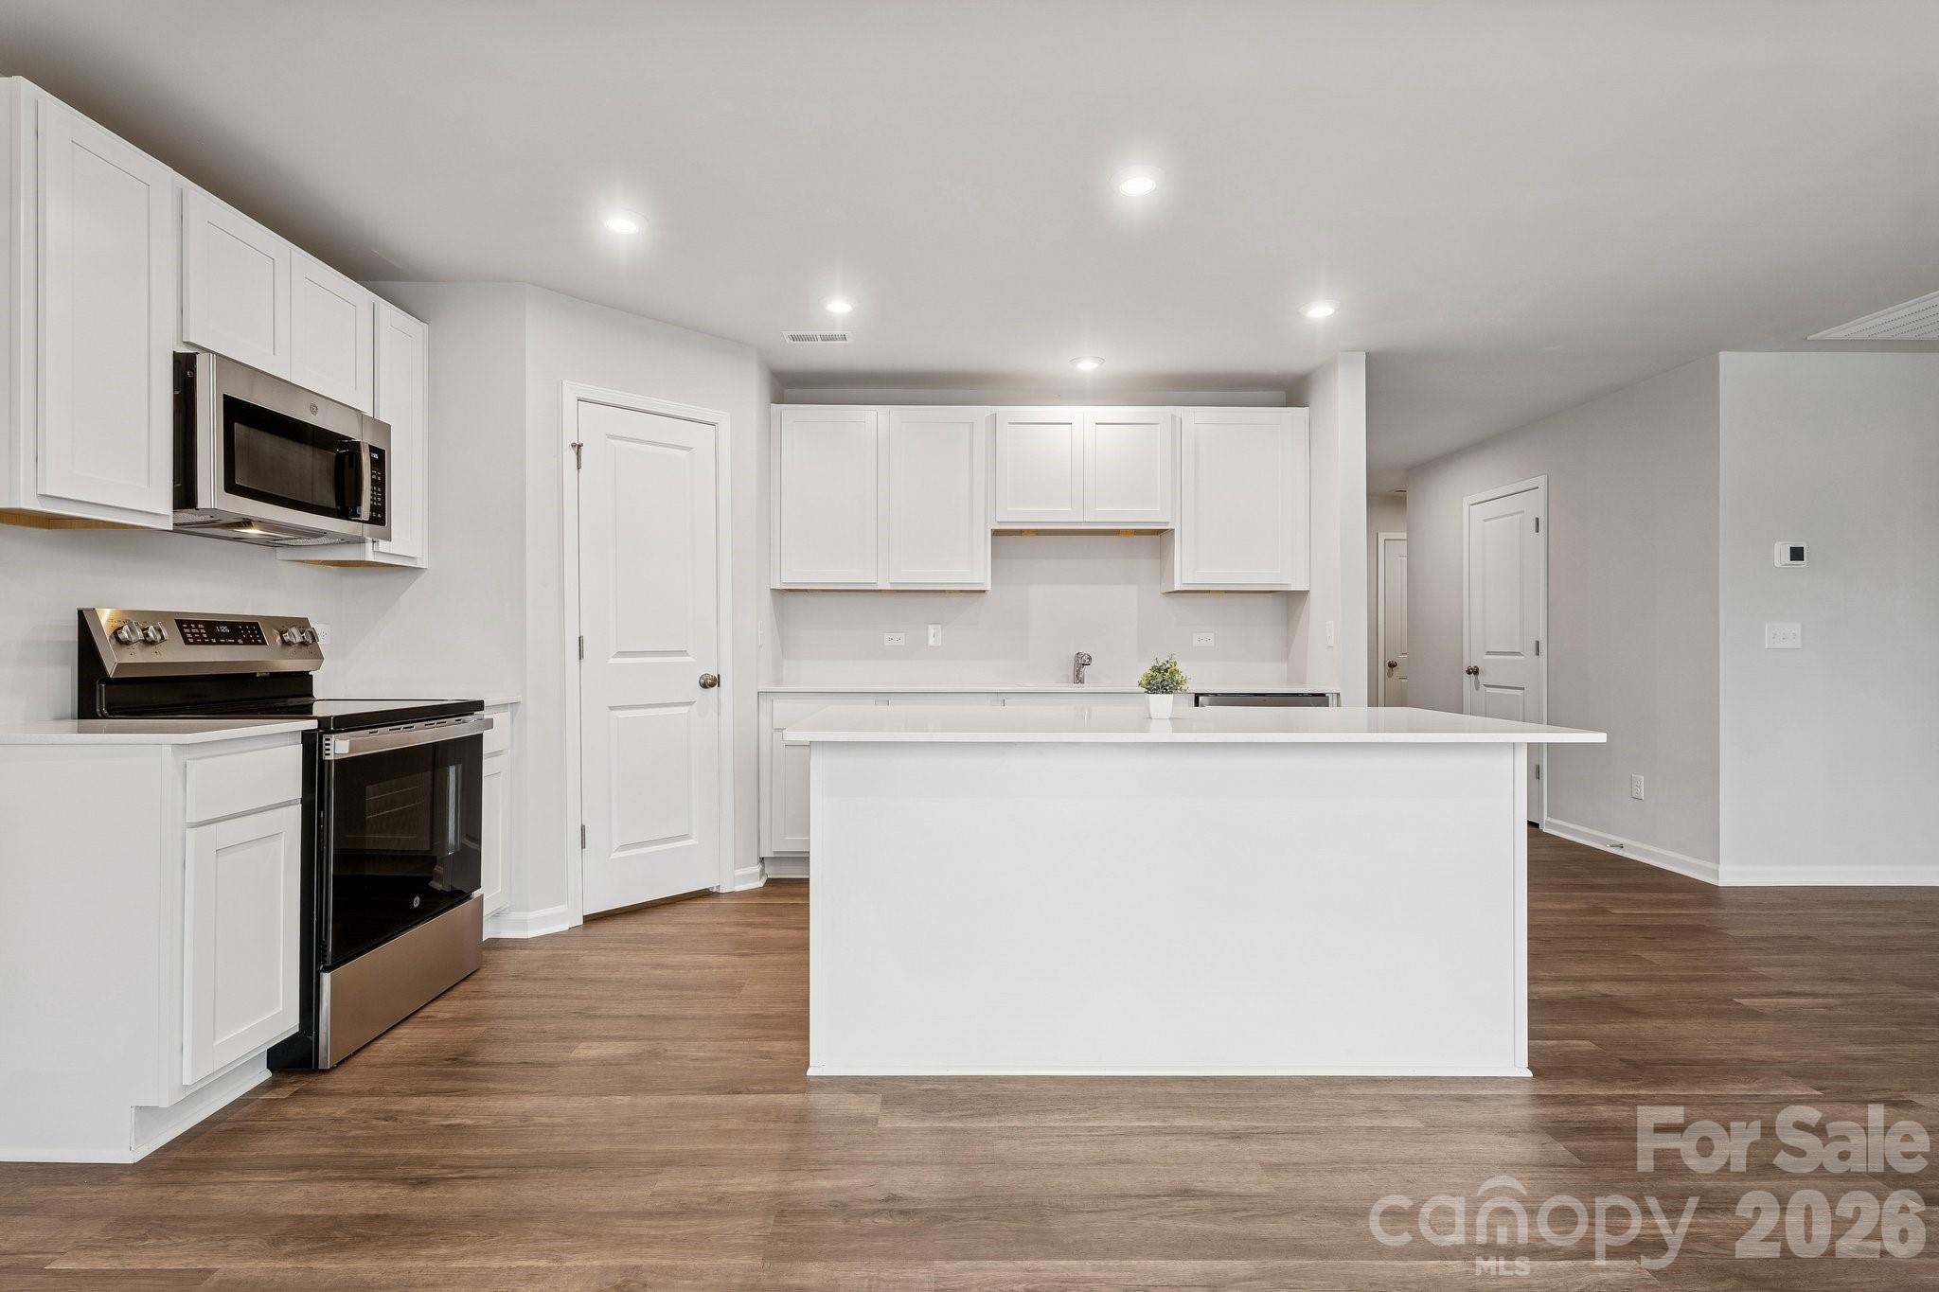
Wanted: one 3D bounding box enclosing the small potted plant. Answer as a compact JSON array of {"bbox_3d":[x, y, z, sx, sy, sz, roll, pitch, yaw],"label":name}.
[{"bbox_3d":[0.557,0.115,2.470,0.138,0.187,0.135,0,0,0],"label":"small potted plant"}]

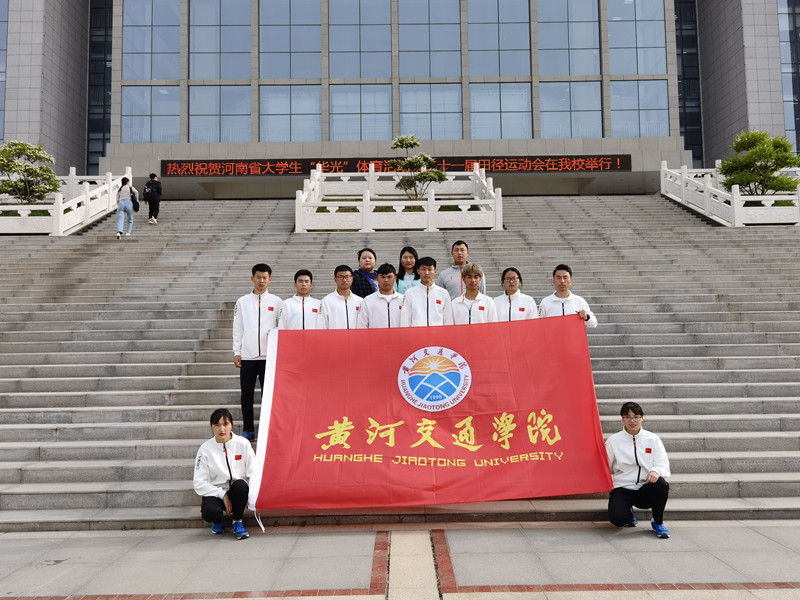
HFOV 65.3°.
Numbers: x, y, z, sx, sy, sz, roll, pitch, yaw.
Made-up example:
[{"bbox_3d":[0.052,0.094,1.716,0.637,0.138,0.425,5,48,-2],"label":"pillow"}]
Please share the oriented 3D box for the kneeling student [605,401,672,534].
[{"bbox_3d":[1.869,1.298,4.879,0.510,0.989,0.580,-1,-2,13],"label":"kneeling student"}]

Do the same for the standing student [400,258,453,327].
[{"bbox_3d":[0.284,0.471,6.143,0.510,1.788,0.310,-1,-2,1],"label":"standing student"}]

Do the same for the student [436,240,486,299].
[{"bbox_3d":[0.676,0.236,6.715,0.520,1.751,0.310,-1,-2,3],"label":"student"}]

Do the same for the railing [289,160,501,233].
[{"bbox_3d":[-0.036,-3.110,18.586,5.393,2.987,4.588,-1,-2,0],"label":"railing"}]

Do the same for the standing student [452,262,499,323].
[{"bbox_3d":[0.748,0.500,6.103,0.470,1.717,0.310,-1,-2,3],"label":"standing student"}]

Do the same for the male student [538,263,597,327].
[{"bbox_3d":[1.645,0.499,6.096,0.520,1.694,0.320,-1,-2,7],"label":"male student"}]

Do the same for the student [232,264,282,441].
[{"bbox_3d":[-1.393,0.516,6.126,0.500,1.742,0.310,-1,-2,-7],"label":"student"}]

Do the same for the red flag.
[{"bbox_3d":[0.244,0.885,5.297,2.890,1.651,0.200,-3,-34,0],"label":"red flag"}]

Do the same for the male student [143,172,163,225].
[{"bbox_3d":[-7.249,-2.962,18.276,0.550,1.508,0.480,-1,-2,7],"label":"male student"}]

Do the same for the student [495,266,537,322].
[{"bbox_3d":[1.152,0.516,6.114,0.460,1.673,0.310,-1,-2,5],"label":"student"}]

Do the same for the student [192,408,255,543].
[{"bbox_3d":[-1.386,1.348,4.908,0.470,0.979,0.560,0,-2,-10],"label":"student"}]

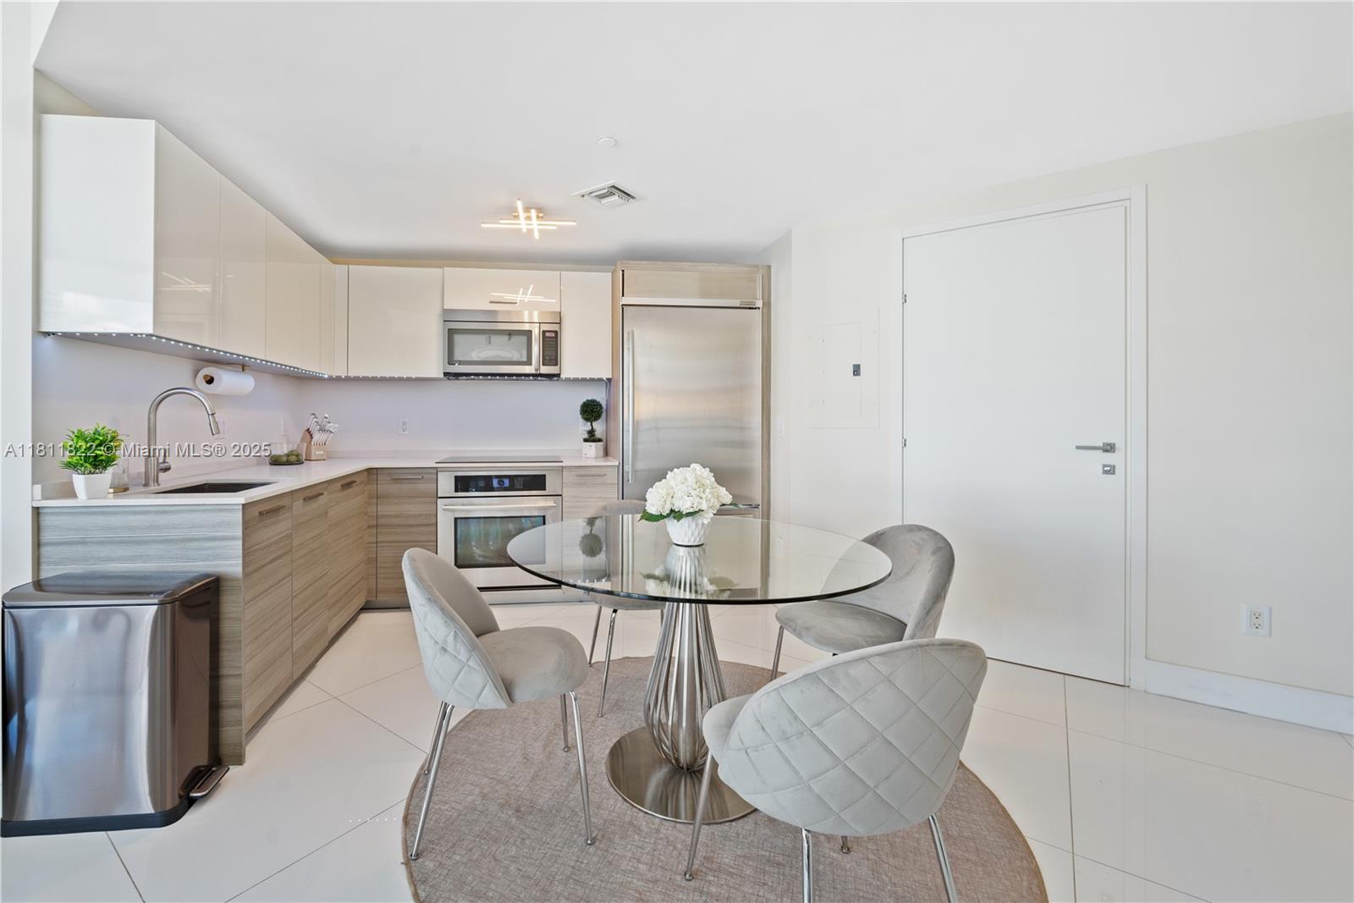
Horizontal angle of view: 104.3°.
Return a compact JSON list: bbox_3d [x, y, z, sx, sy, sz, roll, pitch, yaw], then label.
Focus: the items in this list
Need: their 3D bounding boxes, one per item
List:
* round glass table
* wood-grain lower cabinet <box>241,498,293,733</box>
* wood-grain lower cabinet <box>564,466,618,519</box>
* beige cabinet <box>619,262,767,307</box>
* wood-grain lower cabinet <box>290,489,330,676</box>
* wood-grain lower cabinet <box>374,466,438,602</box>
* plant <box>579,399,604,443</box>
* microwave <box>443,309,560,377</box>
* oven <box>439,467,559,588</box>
[{"bbox_3d":[0.045,0.683,1.780,1.180,0.745,1.180,0,2,0],"label":"round glass table"},{"bbox_3d":[-1.790,0.545,1.885,0.600,0.770,0.390,-1,2,-14],"label":"wood-grain lower cabinet"},{"bbox_3d":[-0.586,0.475,3.660,0.360,0.770,0.580,0,2,-7],"label":"wood-grain lower cabinet"},{"bbox_3d":[0.050,-1.110,3.740,0.940,0.285,0.600,0,2,-7],"label":"beige cabinet"},{"bbox_3d":[-1.886,0.536,2.229,0.594,0.780,0.401,0,3,-15],"label":"wood-grain lower cabinet"},{"bbox_3d":[-1.650,0.489,3.430,0.333,0.796,0.594,0,3,-8],"label":"wood-grain lower cabinet"},{"bbox_3d":[-0.602,-0.222,3.750,0.170,0.315,0.170,0,2,-7],"label":"plant"},{"bbox_3d":[-1.175,-0.733,3.680,0.756,0.430,0.410,0,2,-7],"label":"microwave"},{"bbox_3d":[-1.108,0.459,3.477,0.748,0.713,0.594,0,3,-8],"label":"oven"}]

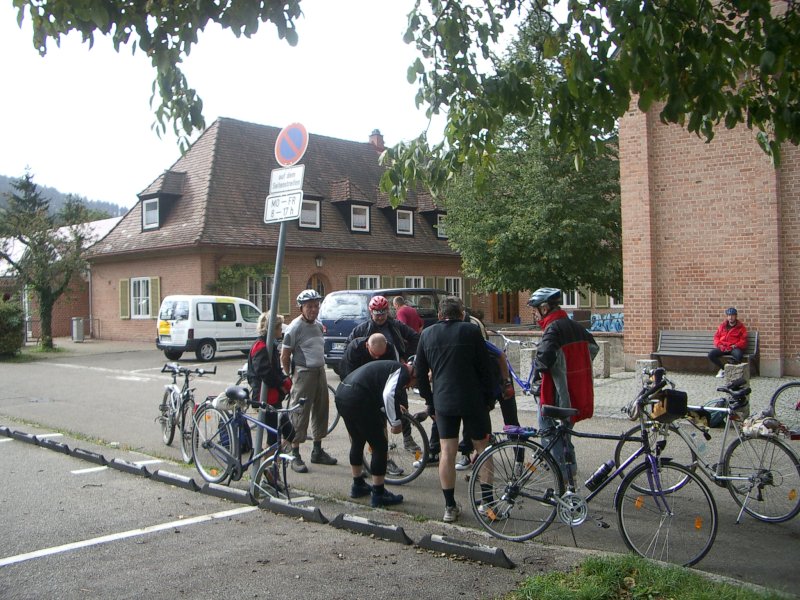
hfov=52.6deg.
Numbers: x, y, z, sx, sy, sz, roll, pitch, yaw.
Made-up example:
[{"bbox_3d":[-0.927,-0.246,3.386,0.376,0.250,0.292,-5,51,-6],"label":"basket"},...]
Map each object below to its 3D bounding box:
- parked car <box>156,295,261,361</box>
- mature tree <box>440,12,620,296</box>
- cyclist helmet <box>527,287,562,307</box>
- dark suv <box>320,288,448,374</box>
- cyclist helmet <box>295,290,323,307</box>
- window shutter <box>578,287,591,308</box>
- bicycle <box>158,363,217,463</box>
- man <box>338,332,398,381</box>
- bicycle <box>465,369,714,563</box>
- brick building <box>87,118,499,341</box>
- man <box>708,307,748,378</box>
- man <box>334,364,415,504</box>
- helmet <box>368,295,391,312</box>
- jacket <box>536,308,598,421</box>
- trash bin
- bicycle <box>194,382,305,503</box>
[{"bbox_3d":[-5.250,0.820,24.450,1.720,1.820,4.100,-1,0,35],"label":"parked car"},{"bbox_3d":[4.454,-4.130,26.023,6.400,10.220,6.400,-1,0,42],"label":"mature tree"},{"bbox_3d":[1.180,-0.020,6.580,0.280,0.170,0.210,-11,-3,16],"label":"cyclist helmet"},{"bbox_3d":[0.030,0.695,19.300,1.840,1.920,4.700,-1,0,26],"label":"dark suv"},{"bbox_3d":[-0.900,-0.022,8.100,0.280,0.170,0.210,-1,0,44],"label":"cyclist helmet"},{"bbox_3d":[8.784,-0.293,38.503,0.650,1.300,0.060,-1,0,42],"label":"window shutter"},{"bbox_3d":[-2.428,1.186,8.827,0.600,1.000,1.720,-1,0,-27],"label":"bicycle"},{"bbox_3d":[-0.267,0.948,7.647,0.620,1.300,0.850,-1,0,-7],"label":"man"},{"bbox_3d":[1.250,1.074,5.380,1.750,1.200,0.600,-1,0,27],"label":"bicycle"},{"bbox_3d":[-3.328,-3.290,38.170,8.300,9.400,20.000,-1,0,43],"label":"brick building"},{"bbox_3d":[6.426,0.840,15.800,0.680,1.340,0.780,-1,0,30],"label":"man"},{"bbox_3d":[-0.190,1.092,6.820,0.780,1.180,0.540,-1,0,-28],"label":"man"},{"bbox_3d":[-0.215,0.040,8.400,0.210,0.170,0.280,-1,14,-1],"label":"helmet"},{"bbox_3d":[1.350,0.530,6.550,0.400,0.900,0.580,-1,0,30],"label":"jacket"},{"bbox_3d":[-12.211,1.117,30.702,0.450,0.970,0.450,-1,0,-17],"label":"trash bin"},{"bbox_3d":[-1.390,1.170,7.000,1.570,0.960,0.580,9,6,39],"label":"bicycle"}]

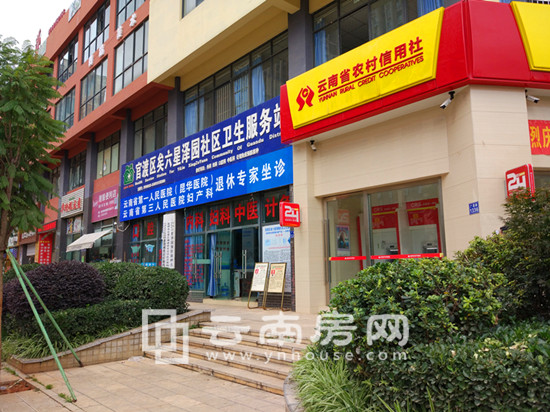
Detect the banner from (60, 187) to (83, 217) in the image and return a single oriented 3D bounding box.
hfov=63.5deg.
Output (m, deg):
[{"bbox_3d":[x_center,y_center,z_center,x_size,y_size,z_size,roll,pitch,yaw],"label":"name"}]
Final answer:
[{"bbox_3d":[-11.468,-0.100,25.100,0.120,1.310,3.948,7,-11,-41],"label":"banner"}]

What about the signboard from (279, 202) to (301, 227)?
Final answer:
[{"bbox_3d":[0.391,0.240,11.179,0.595,0.593,0.129,7,-11,-41],"label":"signboard"}]

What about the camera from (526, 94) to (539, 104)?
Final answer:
[{"bbox_3d":[4.874,-2.025,8.417,0.250,0.180,0.090,0,-8,-2],"label":"camera"}]

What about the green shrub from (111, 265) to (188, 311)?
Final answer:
[{"bbox_3d":[-2.845,1.905,10.086,1.500,1.080,1.700,6,-10,-41],"label":"green shrub"}]

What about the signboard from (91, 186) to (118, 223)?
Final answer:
[{"bbox_3d":[-8.100,-0.082,21.203,0.120,1.367,3.245,7,-11,-41],"label":"signboard"}]

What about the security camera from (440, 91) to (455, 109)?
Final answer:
[{"bbox_3d":[3.287,-2.030,8.474,0.260,0.310,0.100,-7,-11,37],"label":"security camera"}]

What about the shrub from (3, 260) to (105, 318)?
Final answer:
[{"bbox_3d":[-4.652,1.811,9.333,2.000,1.360,2.120,7,-11,-41],"label":"shrub"}]

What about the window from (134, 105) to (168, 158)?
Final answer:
[{"bbox_3d":[-5.100,-3.072,18.638,0.150,1.950,3.700,7,-11,-41],"label":"window"}]

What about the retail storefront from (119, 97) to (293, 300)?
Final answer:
[{"bbox_3d":[-3.116,0.455,15.736,0.900,5.778,11.074,7,-11,-41],"label":"retail storefront"}]

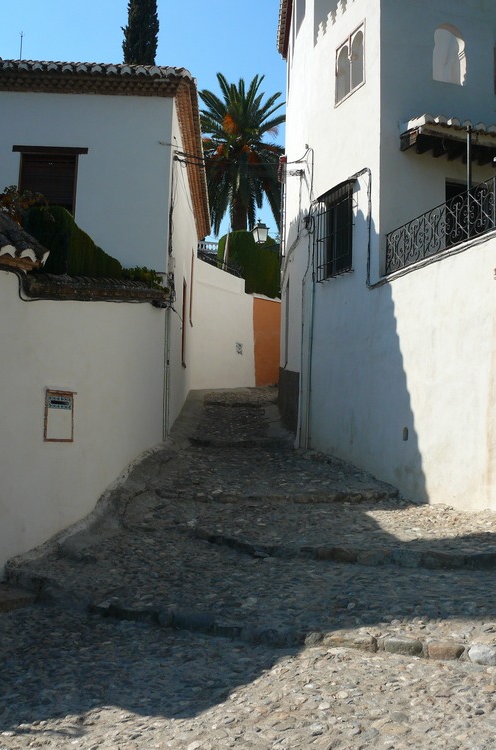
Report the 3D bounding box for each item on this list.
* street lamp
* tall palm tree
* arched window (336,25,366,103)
[{"bbox_3d":[0.322,-3.691,19.500,0.370,0.660,0.370,3,-4,-21],"label":"street lamp"},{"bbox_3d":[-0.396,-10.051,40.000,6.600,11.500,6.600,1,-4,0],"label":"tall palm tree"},{"bbox_3d":[1.435,-4.335,10.600,0.150,0.840,0.880,3,-4,-21],"label":"arched window"}]

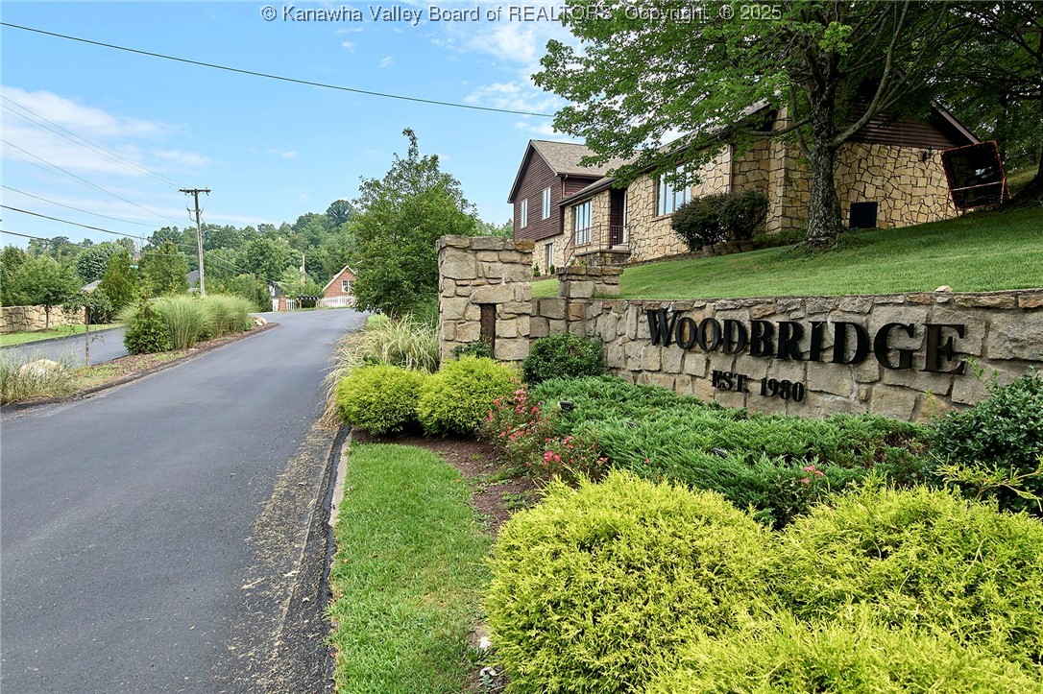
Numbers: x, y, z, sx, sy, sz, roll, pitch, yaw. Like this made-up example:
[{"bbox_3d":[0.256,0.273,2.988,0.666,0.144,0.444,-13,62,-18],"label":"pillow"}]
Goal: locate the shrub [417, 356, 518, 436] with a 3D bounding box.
[{"bbox_3d":[-0.705,0.636,7.900,1.250,0.930,1.150,1,4,0],"label":"shrub"}]

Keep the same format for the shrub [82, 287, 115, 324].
[{"bbox_3d":[-19.827,-1.935,28.500,1.450,1.800,1.400,-2,5,-35],"label":"shrub"}]

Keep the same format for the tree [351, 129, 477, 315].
[{"bbox_3d":[-3.764,-4.212,21.000,4.300,6.600,4.200,1,4,0],"label":"tree"}]

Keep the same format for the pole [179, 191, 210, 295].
[{"bbox_3d":[-24.847,-7.348,47.000,2.400,9.820,0.450,-4,0,-14],"label":"pole"}]

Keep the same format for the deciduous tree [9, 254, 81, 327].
[{"bbox_3d":[-19.211,-2.205,24.500,2.700,3.150,2.700,-2,5,-38],"label":"deciduous tree"}]

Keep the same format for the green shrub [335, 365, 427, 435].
[{"bbox_3d":[-1.805,0.665,7.800,1.140,0.840,1.080,1,4,0],"label":"green shrub"}]

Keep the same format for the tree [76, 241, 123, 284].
[{"bbox_3d":[-45.810,-8.130,66.000,5.000,7.800,5.000,-2,5,-35],"label":"tree"}]

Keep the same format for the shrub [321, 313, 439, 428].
[{"bbox_3d":[-2.087,0.380,8.900,1.700,1.400,1.700,1,4,0],"label":"shrub"}]

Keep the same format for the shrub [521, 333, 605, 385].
[{"bbox_3d":[0.632,0.203,9.200,1.250,0.850,1.100,1,4,0],"label":"shrub"}]

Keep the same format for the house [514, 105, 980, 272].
[{"bbox_3d":[6.627,-6.883,27.189,10.500,7.900,22.300,0,4,-17],"label":"house"}]

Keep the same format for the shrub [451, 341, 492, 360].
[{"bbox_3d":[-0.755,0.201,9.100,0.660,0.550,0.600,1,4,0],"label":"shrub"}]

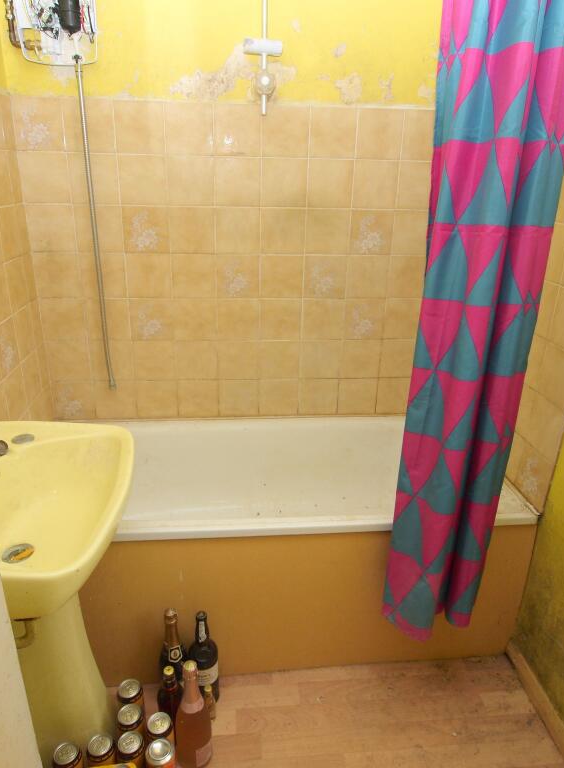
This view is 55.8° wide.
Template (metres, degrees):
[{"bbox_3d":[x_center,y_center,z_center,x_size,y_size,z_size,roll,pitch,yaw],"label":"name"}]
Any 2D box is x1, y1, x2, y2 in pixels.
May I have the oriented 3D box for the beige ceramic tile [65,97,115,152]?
[{"bbox_3d":[-0.593,-0.792,1.638,0.150,0.150,0.010,-1,22,-5],"label":"beige ceramic tile"}]

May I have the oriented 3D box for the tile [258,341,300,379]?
[{"bbox_3d":[-0.005,-0.090,1.967,0.150,0.150,0.010,-1,21,-5],"label":"tile"}]

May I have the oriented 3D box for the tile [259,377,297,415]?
[{"bbox_3d":[-0.009,0.055,2.046,0.151,0.151,0.010,-1,22,-5],"label":"tile"}]

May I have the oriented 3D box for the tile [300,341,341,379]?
[{"bbox_3d":[0.146,-0.093,1.984,0.150,0.150,0.010,-1,22,-5],"label":"tile"}]

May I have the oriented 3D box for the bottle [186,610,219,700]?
[{"bbox_3d":[-0.215,0.755,1.468,0.080,0.302,0.080,-1,21,-5],"label":"bottle"}]

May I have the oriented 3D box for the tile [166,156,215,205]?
[{"bbox_3d":[-0.294,-0.654,1.722,0.150,0.150,0.010,-1,21,-5],"label":"tile"}]

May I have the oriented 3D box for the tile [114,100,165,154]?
[{"bbox_3d":[-0.444,-0.800,1.662,0.151,0.151,0.010,-1,22,-5],"label":"tile"}]

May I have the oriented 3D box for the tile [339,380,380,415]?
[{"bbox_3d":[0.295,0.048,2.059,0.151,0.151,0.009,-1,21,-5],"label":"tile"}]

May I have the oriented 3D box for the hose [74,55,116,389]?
[{"bbox_3d":[-0.597,-0.462,1.721,0.025,1.030,0.025,-1,21,-5],"label":"hose"}]

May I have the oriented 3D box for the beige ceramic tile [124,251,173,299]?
[{"bbox_3d":[-0.455,-0.370,1.832,0.151,0.151,0.010,-1,22,-5],"label":"beige ceramic tile"}]

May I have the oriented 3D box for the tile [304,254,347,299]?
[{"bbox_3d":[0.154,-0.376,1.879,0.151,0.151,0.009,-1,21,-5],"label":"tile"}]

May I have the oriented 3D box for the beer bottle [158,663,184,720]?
[{"bbox_3d":[-0.287,0.839,1.392,0.068,0.245,0.068,-1,22,-5],"label":"beer bottle"}]

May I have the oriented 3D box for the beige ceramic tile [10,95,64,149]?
[{"bbox_3d":[-0.745,-0.791,1.627,0.150,0.150,0.010,-1,21,-5],"label":"beige ceramic tile"}]

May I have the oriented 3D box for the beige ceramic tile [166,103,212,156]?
[{"bbox_3d":[-0.291,-0.795,1.665,0.150,0.150,0.010,-1,21,-5],"label":"beige ceramic tile"}]

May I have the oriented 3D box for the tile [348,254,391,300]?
[{"bbox_3d":[0.306,-0.378,1.893,0.151,0.151,0.009,-1,21,-5],"label":"tile"}]

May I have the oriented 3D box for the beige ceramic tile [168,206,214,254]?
[{"bbox_3d":[-0.297,-0.513,1.776,0.150,0.150,0.010,-1,22,-5],"label":"beige ceramic tile"}]

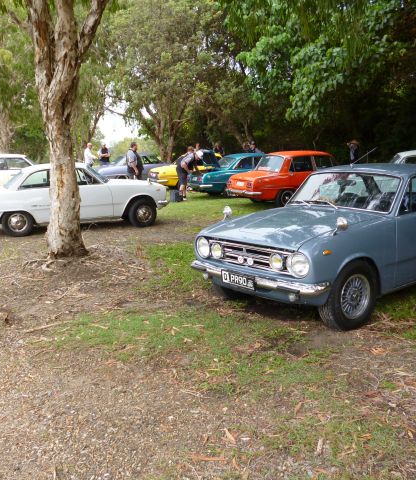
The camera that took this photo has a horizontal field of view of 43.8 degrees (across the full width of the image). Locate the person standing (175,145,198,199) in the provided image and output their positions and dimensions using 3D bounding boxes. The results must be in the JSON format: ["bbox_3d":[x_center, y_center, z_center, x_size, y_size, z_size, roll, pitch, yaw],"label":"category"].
[{"bbox_3d":[-0.494,-1.913,15.221,0.750,1.450,0.550,-6,11,-25],"label":"person standing"}]

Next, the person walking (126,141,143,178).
[{"bbox_3d":[-2.073,-1.932,14.953,0.450,1.750,0.550,0,10,7],"label":"person walking"}]

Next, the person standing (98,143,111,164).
[{"bbox_3d":[-4.141,-2.983,20.954,0.520,1.750,0.380,2,11,17],"label":"person standing"}]

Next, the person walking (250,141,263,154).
[{"bbox_3d":[1.761,-2.804,19.351,0.500,1.720,0.380,6,13,36],"label":"person walking"}]

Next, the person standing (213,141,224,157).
[{"bbox_3d":[0.417,-2.973,20.451,0.480,1.720,0.360,0,10,6],"label":"person standing"}]

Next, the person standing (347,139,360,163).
[{"bbox_3d":[4.808,-2.457,17.152,0.350,1.740,0.500,-4,11,-17],"label":"person standing"}]

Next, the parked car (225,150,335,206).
[{"bbox_3d":[2.497,-1.622,13.596,4.000,1.390,1.500,-7,12,-29],"label":"parked car"}]

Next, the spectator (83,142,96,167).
[{"bbox_3d":[-4.450,-2.763,19.754,0.420,1.750,0.500,-5,11,-21],"label":"spectator"}]

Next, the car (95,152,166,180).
[{"bbox_3d":[-2.728,-2.810,20.909,4.080,1.340,1.530,-6,11,-26],"label":"car"}]

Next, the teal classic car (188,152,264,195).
[{"bbox_3d":[1.419,-2.064,16.477,4.000,1.360,1.500,-4,11,-17],"label":"teal classic car"}]

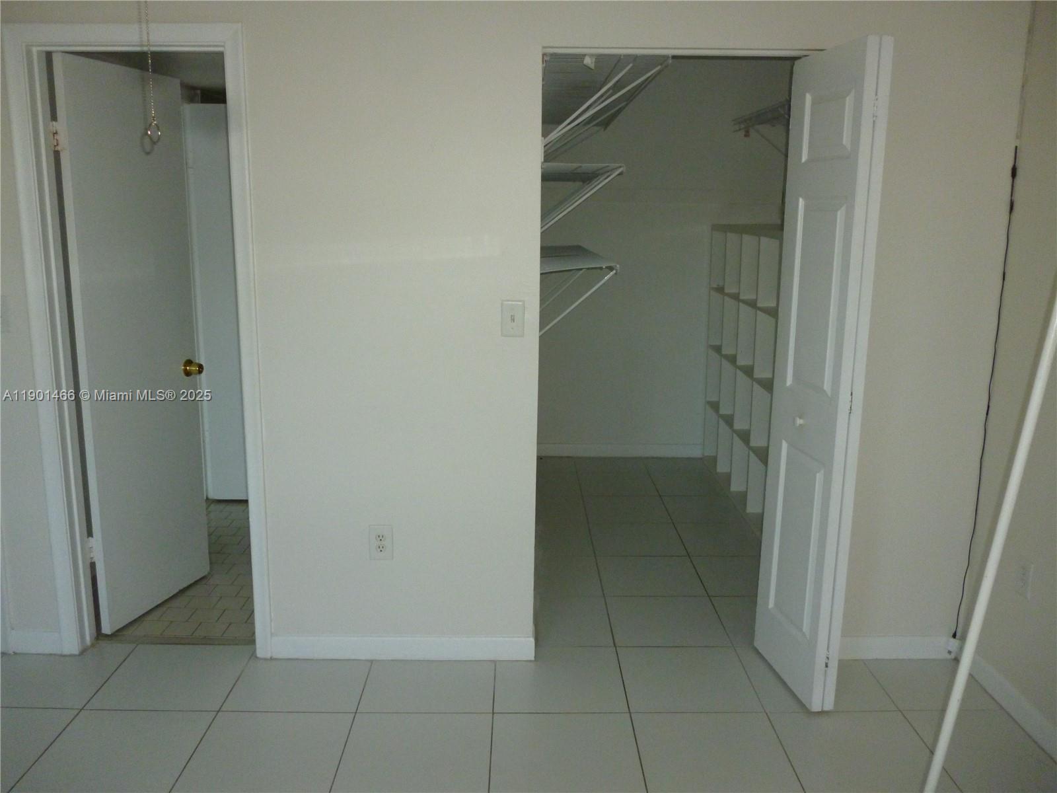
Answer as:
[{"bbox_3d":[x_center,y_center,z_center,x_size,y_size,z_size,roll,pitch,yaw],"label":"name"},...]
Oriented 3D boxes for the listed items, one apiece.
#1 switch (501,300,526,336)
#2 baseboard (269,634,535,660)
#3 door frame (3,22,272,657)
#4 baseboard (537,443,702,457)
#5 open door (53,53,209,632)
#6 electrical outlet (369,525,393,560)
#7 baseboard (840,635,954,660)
[{"bbox_3d":[-0.050,-0.251,2.765,0.074,0.118,0.012,0,12,-1],"label":"switch"},{"bbox_3d":[-0.435,0.876,2.996,0.915,0.088,0.015,0,12,-1],"label":"baseboard"},{"bbox_3d":[-1.244,-0.116,2.844,0.725,2.077,0.140,0,12,-1],"label":"door frame"},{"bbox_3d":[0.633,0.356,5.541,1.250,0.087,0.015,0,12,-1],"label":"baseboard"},{"bbox_3d":[-1.450,-0.168,3.198,0.037,2.005,0.585,4,12,16],"label":"open door"},{"bbox_3d":[-0.502,0.498,2.917,0.077,0.123,0.010,0,12,-1],"label":"electrical outlet"},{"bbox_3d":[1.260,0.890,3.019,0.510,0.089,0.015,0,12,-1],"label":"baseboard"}]

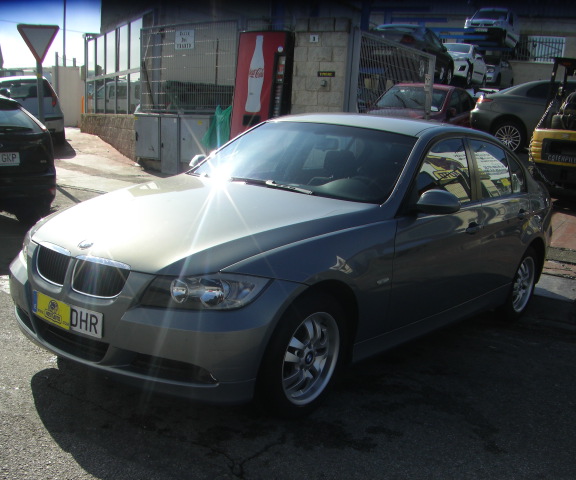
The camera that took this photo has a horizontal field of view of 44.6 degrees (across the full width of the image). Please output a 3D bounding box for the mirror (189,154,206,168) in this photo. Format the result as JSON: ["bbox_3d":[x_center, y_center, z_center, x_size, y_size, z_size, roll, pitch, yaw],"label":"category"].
[{"bbox_3d":[-0.595,-0.511,4.949,0.220,0.150,0.140,11,11,37],"label":"mirror"}]

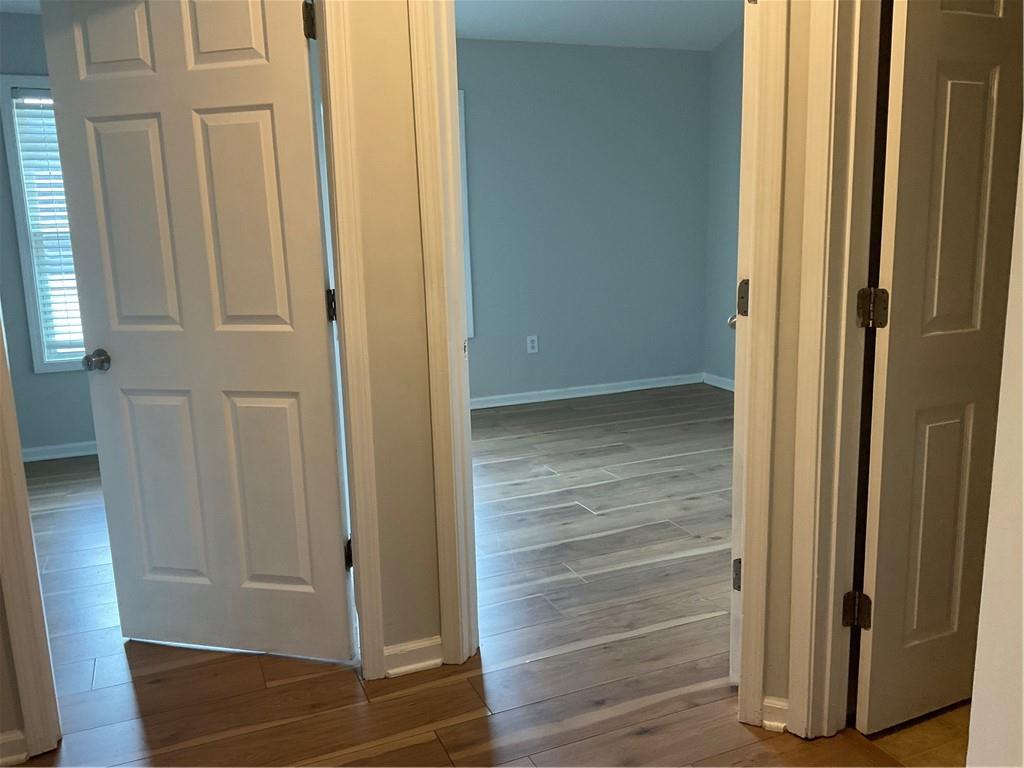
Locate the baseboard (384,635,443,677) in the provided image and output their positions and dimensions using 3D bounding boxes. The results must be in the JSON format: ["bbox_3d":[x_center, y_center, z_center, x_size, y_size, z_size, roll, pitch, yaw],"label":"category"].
[{"bbox_3d":[-0.288,0.789,2.483,0.173,0.086,0.023,-6,11,-22],"label":"baseboard"}]

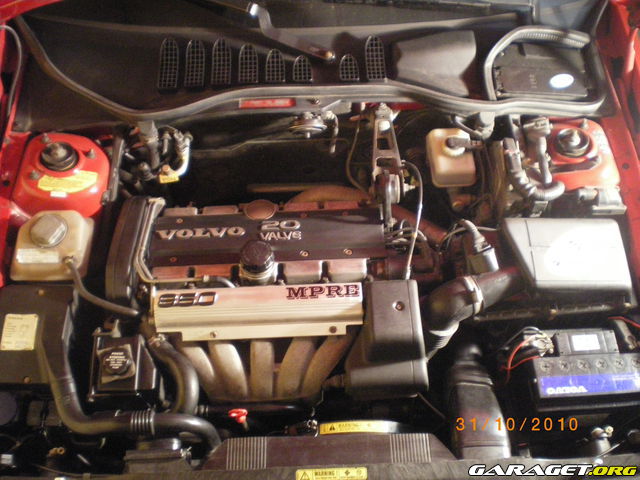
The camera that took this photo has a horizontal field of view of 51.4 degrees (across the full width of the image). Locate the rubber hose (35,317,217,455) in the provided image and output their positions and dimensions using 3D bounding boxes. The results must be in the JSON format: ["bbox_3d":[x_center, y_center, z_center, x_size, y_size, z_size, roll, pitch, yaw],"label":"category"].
[{"bbox_3d":[-0.368,0.285,1.320,0.345,0.130,0.230,-2,50,-1],"label":"rubber hose"}]

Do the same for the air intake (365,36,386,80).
[{"bbox_3d":[0.138,-0.446,1.635,0.050,0.022,0.125,-2,77,-1],"label":"air intake"}]

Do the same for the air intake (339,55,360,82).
[{"bbox_3d":[0.072,-0.419,1.620,0.050,0.018,0.078,-2,71,-1],"label":"air intake"}]

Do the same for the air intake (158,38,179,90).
[{"bbox_3d":[-0.357,-0.416,1.573,0.044,0.020,0.134,-2,72,-2],"label":"air intake"}]

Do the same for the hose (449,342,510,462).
[{"bbox_3d":[0.315,0.319,1.330,0.105,0.120,0.240,-2,50,-1],"label":"hose"}]

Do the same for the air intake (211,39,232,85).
[{"bbox_3d":[-0.235,-0.419,1.577,0.046,0.020,0.109,-2,72,-2],"label":"air intake"}]

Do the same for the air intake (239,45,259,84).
[{"bbox_3d":[-0.169,-0.416,1.578,0.046,0.020,0.099,-2,72,-2],"label":"air intake"}]

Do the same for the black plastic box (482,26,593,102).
[{"bbox_3d":[0.513,-0.395,1.570,0.215,0.075,0.180,-1,60,0],"label":"black plastic box"}]

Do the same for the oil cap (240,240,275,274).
[{"bbox_3d":[-0.121,0.034,1.295,0.065,0.031,0.065,-2,50,-2],"label":"oil cap"}]

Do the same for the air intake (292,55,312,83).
[{"bbox_3d":[-0.043,-0.417,1.620,0.050,0.018,0.078,-2,71,-1],"label":"air intake"}]

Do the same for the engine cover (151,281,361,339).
[{"bbox_3d":[-0.127,0.144,1.345,0.410,0.075,0.088,-2,50,-1],"label":"engine cover"}]

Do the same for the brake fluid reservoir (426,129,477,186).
[{"bbox_3d":[0.295,-0.184,1.495,0.095,0.080,0.120,-2,50,-1],"label":"brake fluid reservoir"}]

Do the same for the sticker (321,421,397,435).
[{"bbox_3d":[0.067,0.343,1.215,0.137,0.008,0.024,-2,64,-2],"label":"sticker"}]

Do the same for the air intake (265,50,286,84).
[{"bbox_3d":[-0.105,-0.408,1.578,0.046,0.020,0.079,-2,72,-2],"label":"air intake"}]

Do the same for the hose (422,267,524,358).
[{"bbox_3d":[0.319,0.151,1.390,0.205,0.125,0.155,-2,44,-2],"label":"hose"}]

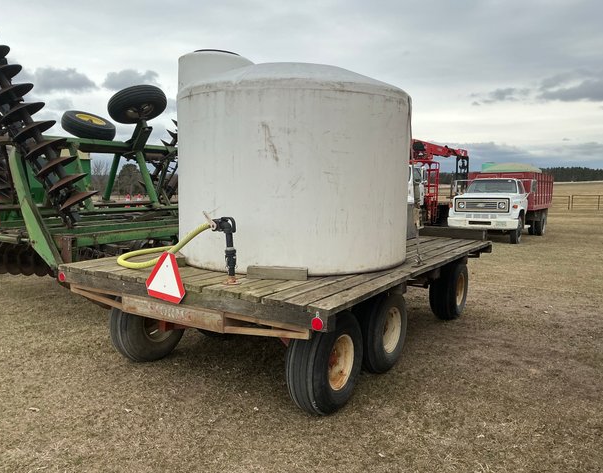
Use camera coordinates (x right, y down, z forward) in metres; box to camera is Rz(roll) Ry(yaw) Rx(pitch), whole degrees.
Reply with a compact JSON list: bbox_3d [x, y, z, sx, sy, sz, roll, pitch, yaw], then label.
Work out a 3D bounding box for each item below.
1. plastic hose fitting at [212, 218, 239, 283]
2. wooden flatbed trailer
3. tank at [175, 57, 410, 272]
[{"bbox_3d":[-0.611,0.101,3.985,0.240,0.530,0.130,3,7,21],"label":"plastic hose fitting"},{"bbox_3d":[0.155,0.564,5.802,2.852,0.790,4.351,5,8,33],"label":"wooden flatbed trailer"},{"bbox_3d":[-0.067,-0.755,5.344,2.351,1.930,2.351,0,6,0],"label":"tank"}]

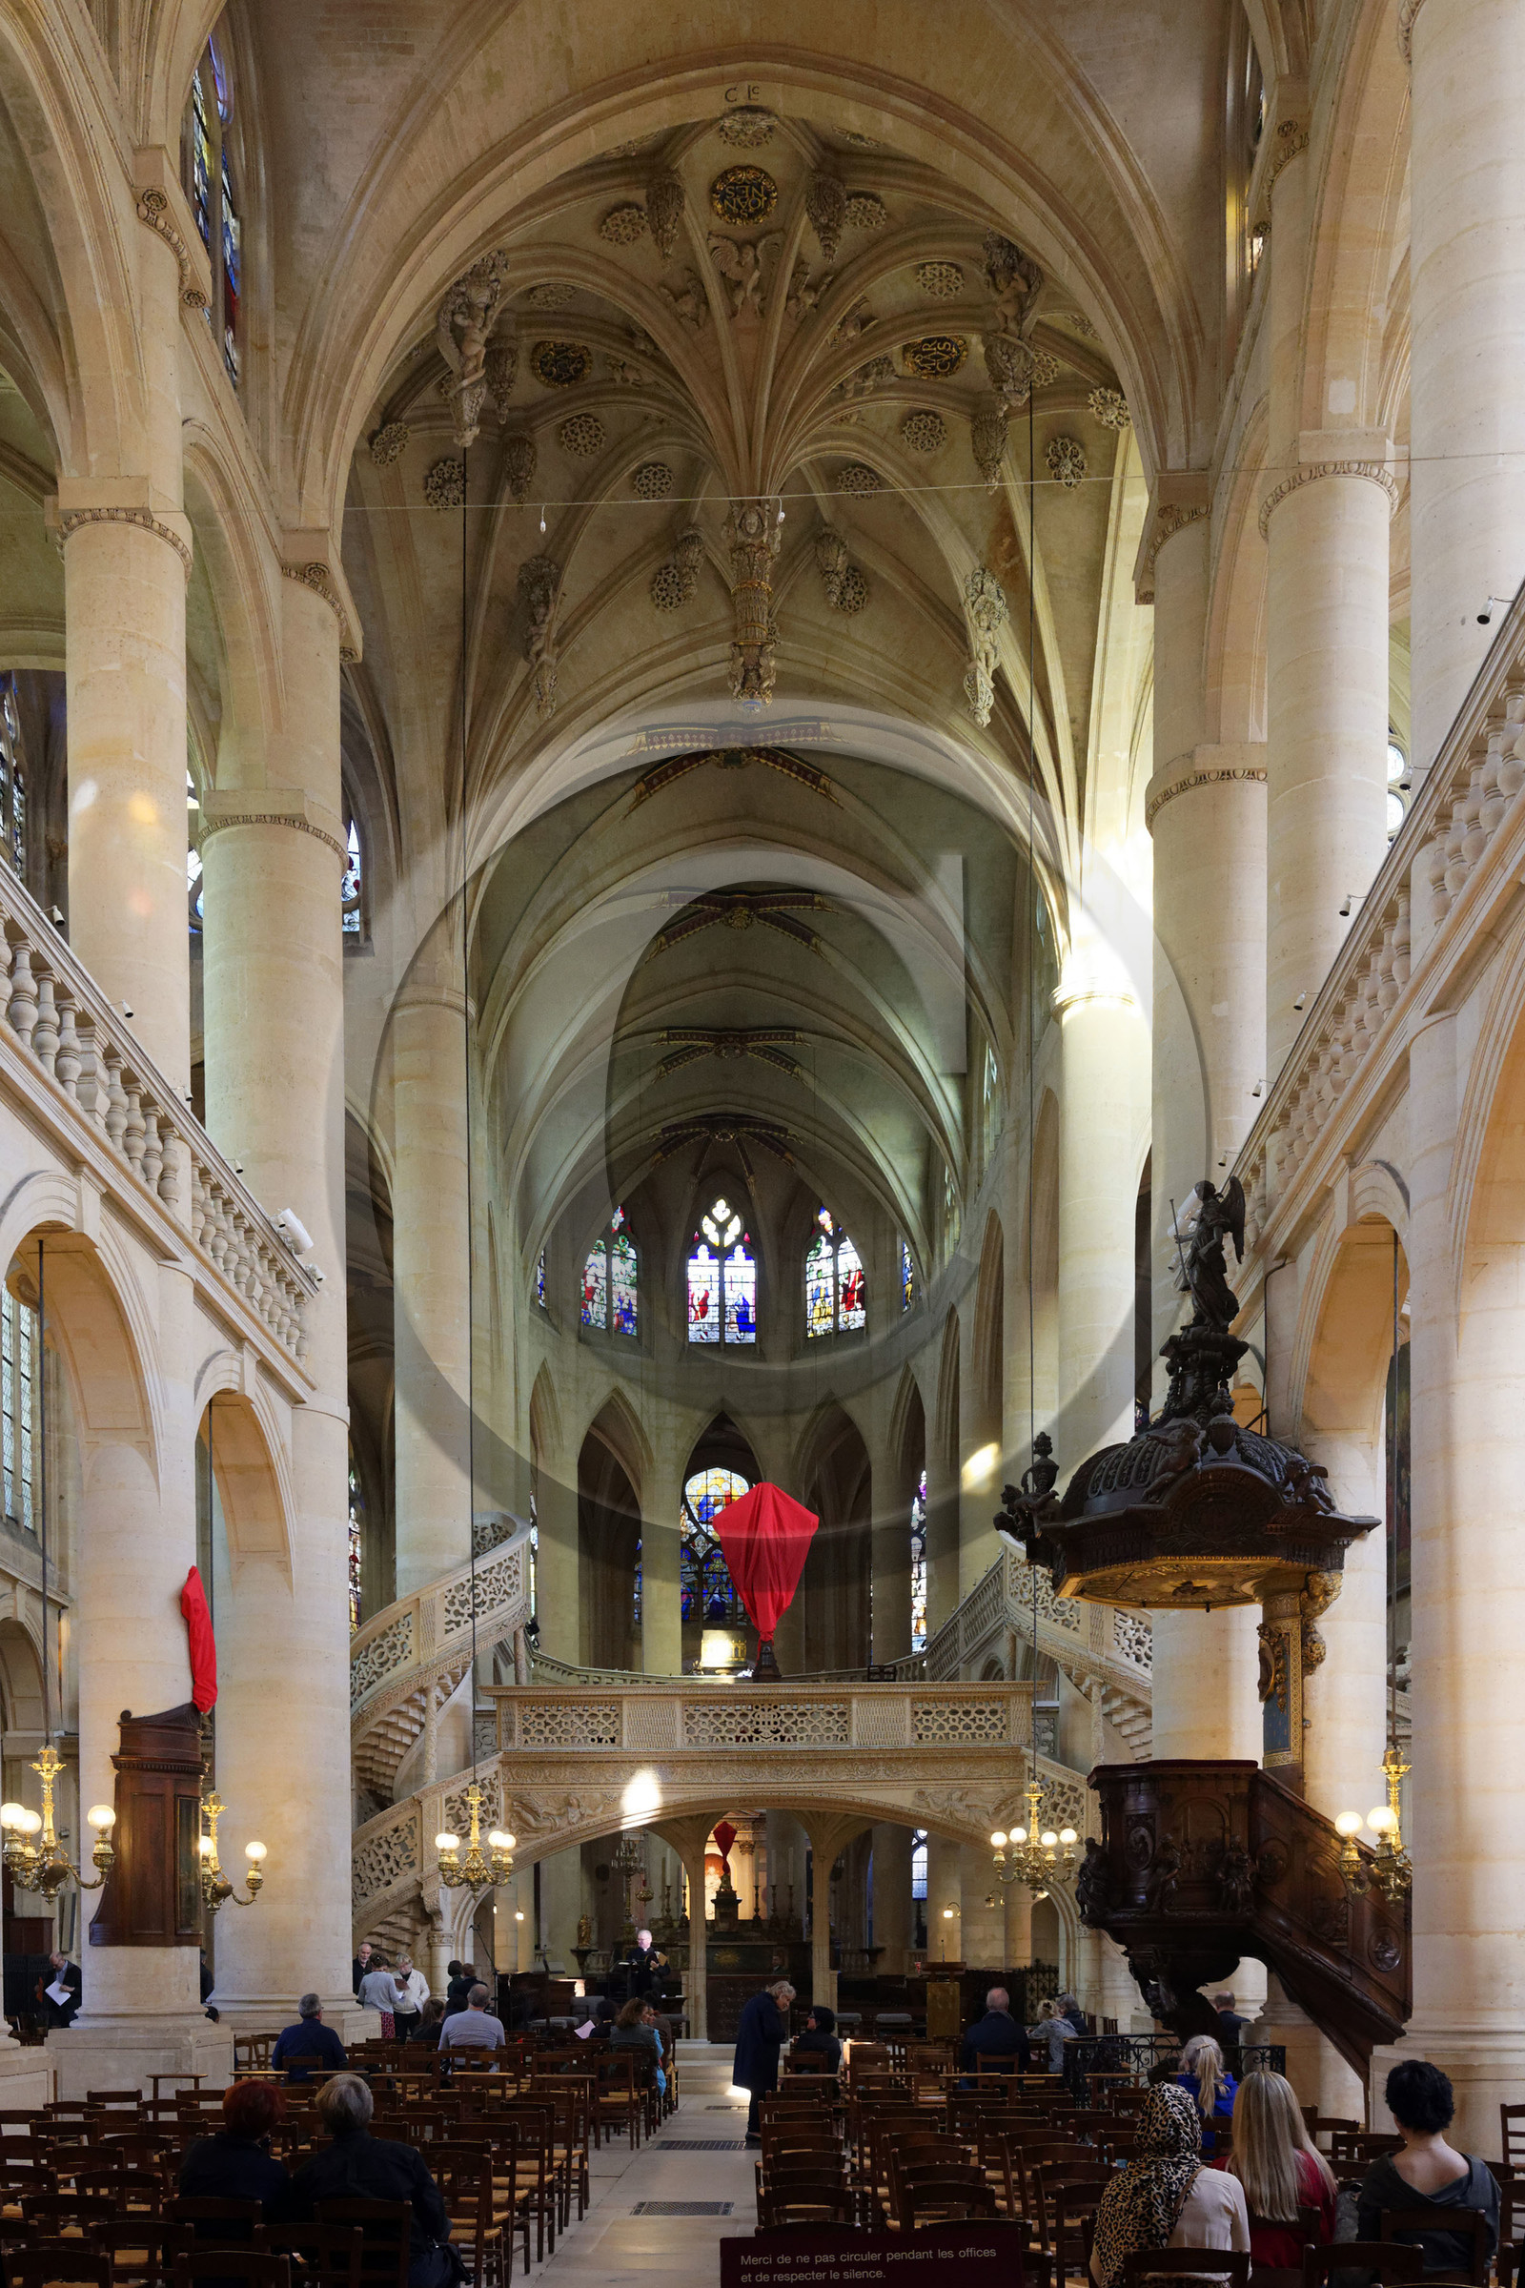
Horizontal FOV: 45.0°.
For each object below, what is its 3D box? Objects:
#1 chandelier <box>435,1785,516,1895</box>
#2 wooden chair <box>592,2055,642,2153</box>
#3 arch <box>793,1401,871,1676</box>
[{"bbox_3d":[-3.630,8.800,23.300,1.020,1.450,1.020,0,-4,2],"label":"chandelier"},{"bbox_3d":[-1.359,9.063,17.400,0.410,0.890,0.430,0,0,2],"label":"wooden chair"},{"bbox_3d":[1.657,9.665,43.800,2.100,7.052,0.850,-2,-3,30],"label":"arch"}]

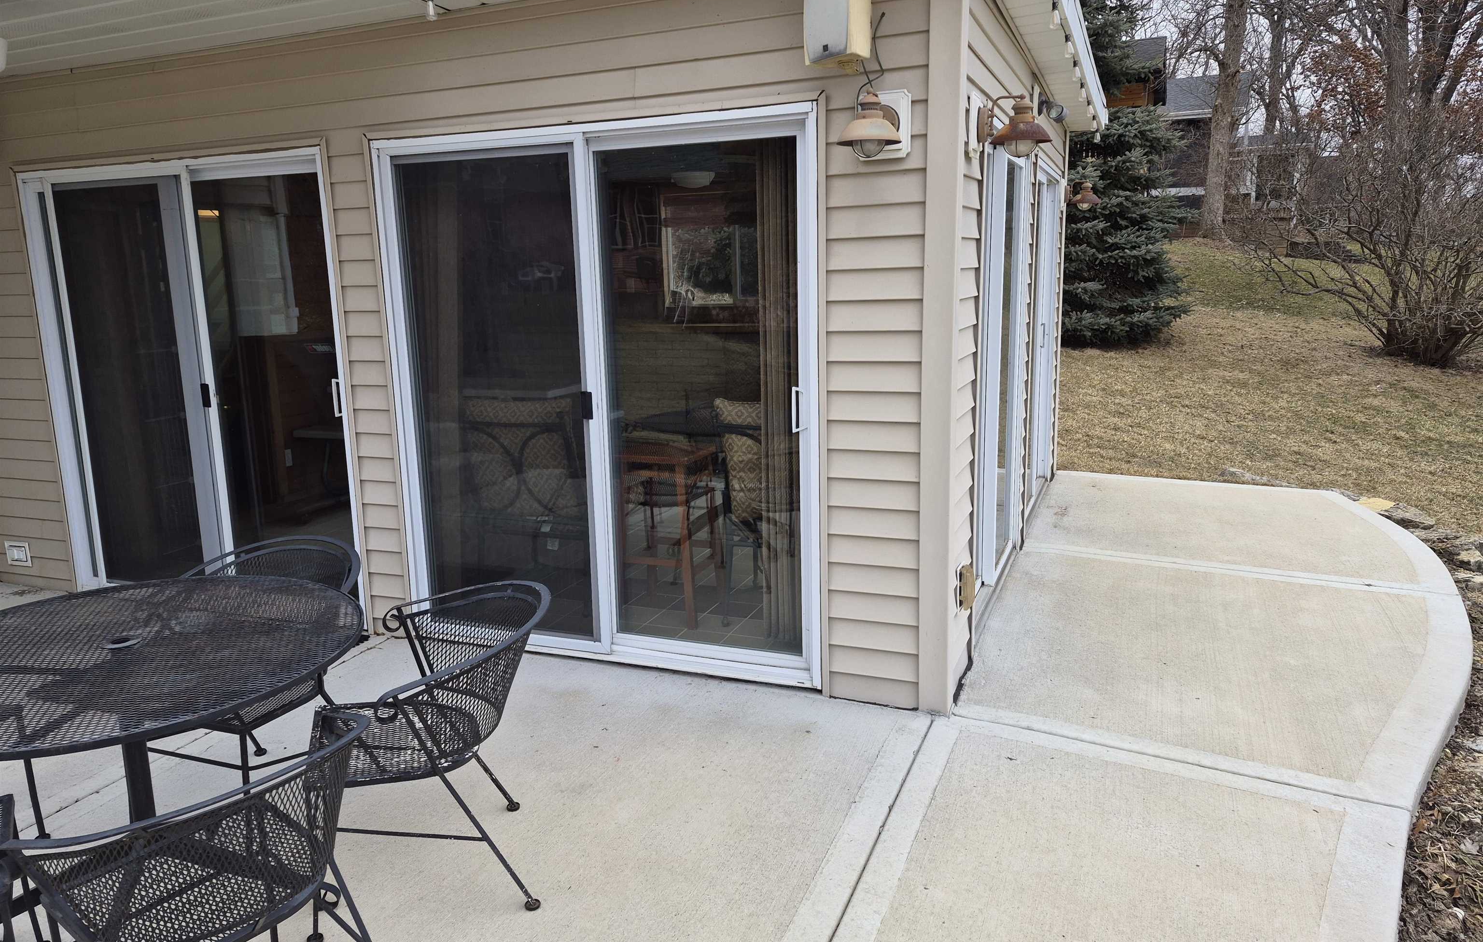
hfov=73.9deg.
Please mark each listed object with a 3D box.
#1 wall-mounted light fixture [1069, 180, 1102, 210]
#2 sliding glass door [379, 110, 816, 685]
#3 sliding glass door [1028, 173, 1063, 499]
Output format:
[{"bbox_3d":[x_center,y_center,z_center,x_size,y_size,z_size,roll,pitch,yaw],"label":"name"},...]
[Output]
[{"bbox_3d":[2.348,-1.885,6.750,0.240,0.207,0.205,3,12,22],"label":"wall-mounted light fixture"},{"bbox_3d":[-0.567,-0.251,3.735,1.810,2.010,0.100,3,12,22],"label":"sliding glass door"},{"bbox_3d":[1.831,-0.775,6.084,0.100,2.020,1.540,3,12,22],"label":"sliding glass door"}]

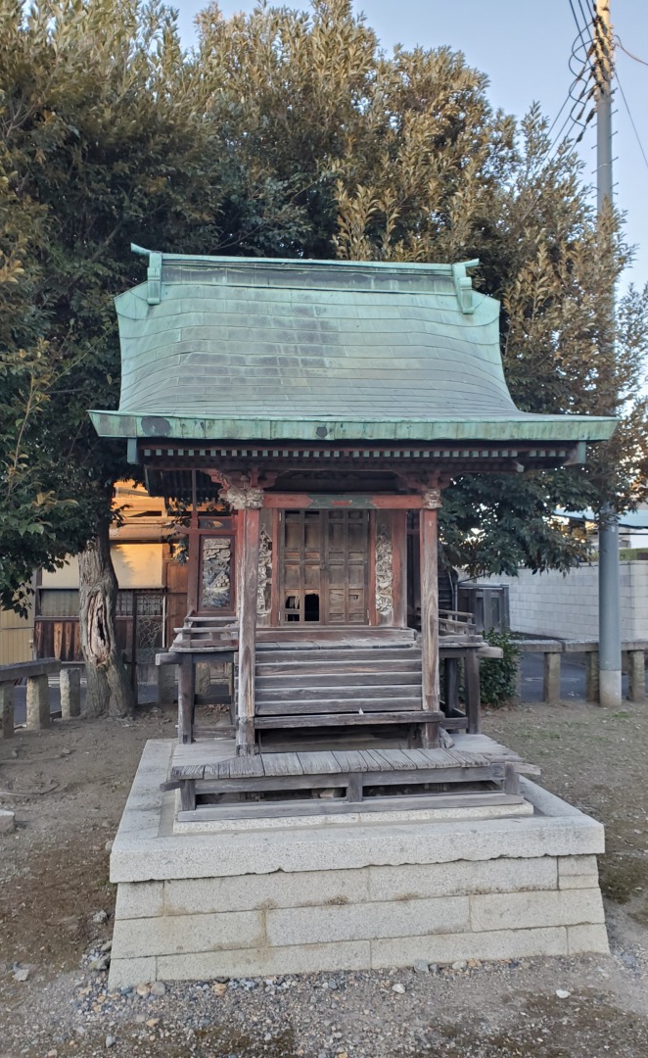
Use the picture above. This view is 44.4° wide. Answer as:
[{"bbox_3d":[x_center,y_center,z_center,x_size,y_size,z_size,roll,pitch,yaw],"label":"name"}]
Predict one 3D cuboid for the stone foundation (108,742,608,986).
[{"bbox_3d":[0.017,1.553,4.200,2.006,0.519,2.176,0,-4,-9],"label":"stone foundation"}]

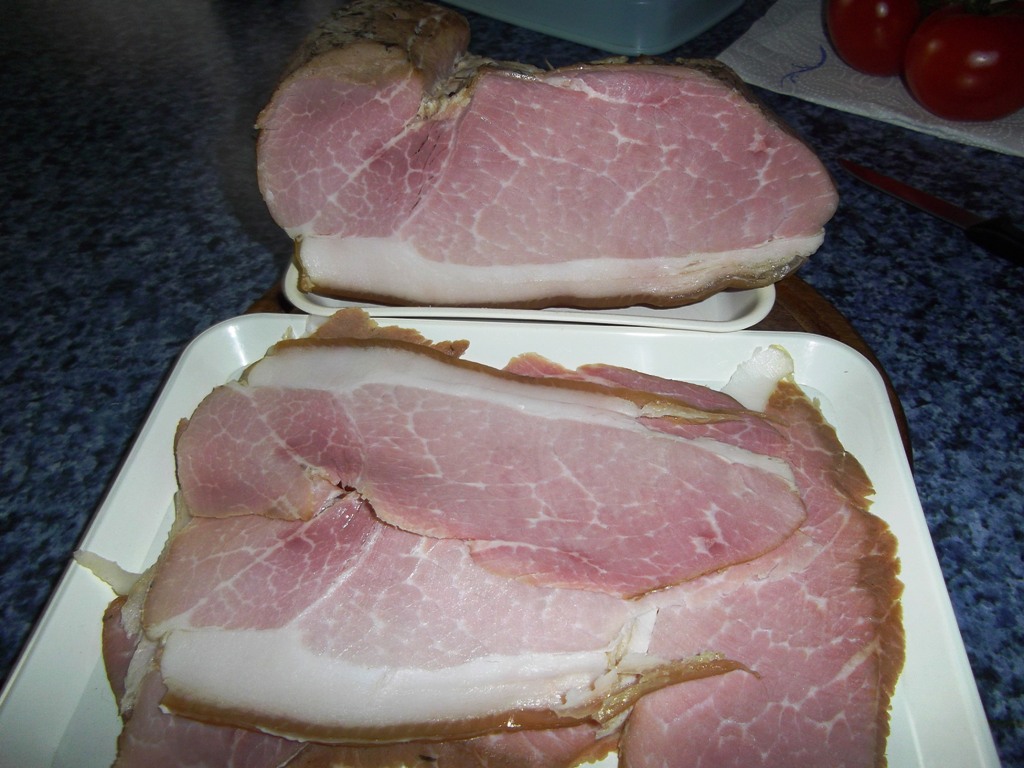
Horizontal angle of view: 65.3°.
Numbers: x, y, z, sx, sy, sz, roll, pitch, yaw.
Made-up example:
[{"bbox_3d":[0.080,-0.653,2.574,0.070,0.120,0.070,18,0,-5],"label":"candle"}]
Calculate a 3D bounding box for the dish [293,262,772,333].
[{"bbox_3d":[0.011,-0.073,0.386,0.211,0.022,0.150,3,48,6],"label":"dish"}]

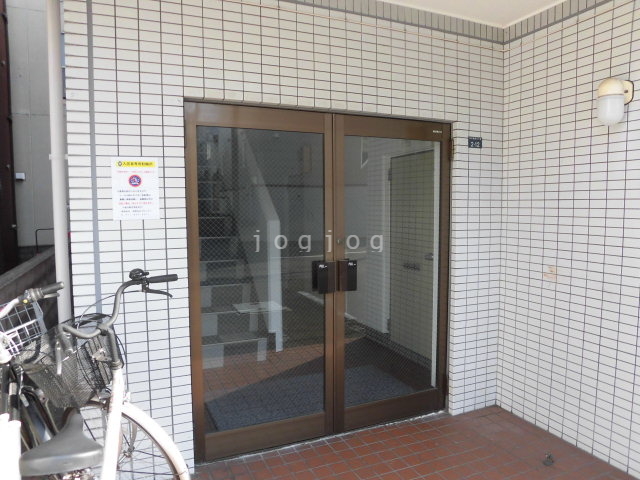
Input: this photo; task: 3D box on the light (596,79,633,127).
[{"bbox_3d":[1.463,-0.687,2.213,0.148,0.234,0.122,-2,4,-23],"label":"light"}]

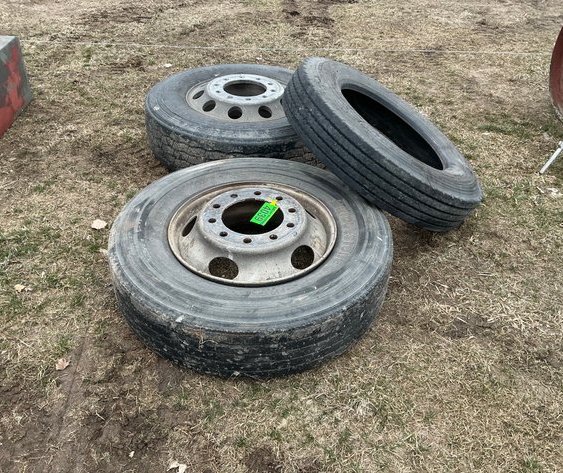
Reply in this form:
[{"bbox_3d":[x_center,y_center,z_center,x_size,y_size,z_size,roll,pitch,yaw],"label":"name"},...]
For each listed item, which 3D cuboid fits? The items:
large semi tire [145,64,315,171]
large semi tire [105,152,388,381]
[{"bbox_3d":[-0.190,-0.609,2.657,1.005,0.288,1.005,4,38,0],"label":"large semi tire"},{"bbox_3d":[-0.102,0.049,1.886,1.010,0.288,1.010,1,38,0],"label":"large semi tire"}]

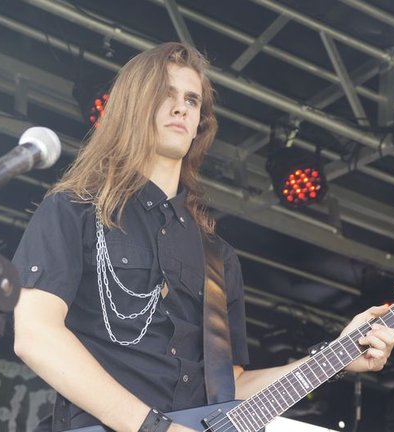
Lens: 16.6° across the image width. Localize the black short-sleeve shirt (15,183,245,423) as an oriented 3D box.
[{"bbox_3d":[-0.132,0.208,2.860,0.480,0.600,0.290,10,-25,-27],"label":"black short-sleeve shirt"}]

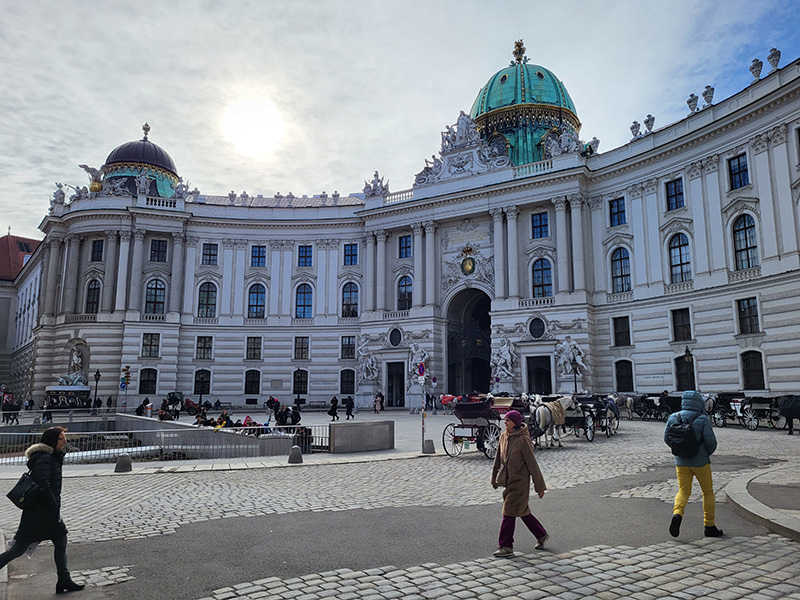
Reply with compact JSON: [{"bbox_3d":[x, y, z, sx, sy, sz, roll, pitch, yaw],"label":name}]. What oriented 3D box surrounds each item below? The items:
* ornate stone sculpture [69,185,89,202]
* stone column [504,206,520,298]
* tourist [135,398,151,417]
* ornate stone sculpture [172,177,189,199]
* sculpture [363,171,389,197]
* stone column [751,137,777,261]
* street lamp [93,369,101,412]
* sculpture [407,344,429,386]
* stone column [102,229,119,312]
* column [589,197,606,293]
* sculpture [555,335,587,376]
[{"bbox_3d":[-36.832,-12.231,68.841,2.200,2.070,1.400,-4,-10,24],"label":"ornate stone sculpture"},{"bbox_3d":[10.454,-4.496,55.602,1.050,8.600,1.050,-6,-11,32],"label":"stone column"},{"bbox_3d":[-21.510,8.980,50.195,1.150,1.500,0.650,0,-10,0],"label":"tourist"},{"bbox_3d":[-24.586,-12.605,67.461,1.750,2.510,1.200,3,-10,-16],"label":"ornate stone sculpture"},{"bbox_3d":[-2.543,-12.567,65.015,2.300,2.700,1.500,-6,-11,32],"label":"sculpture"},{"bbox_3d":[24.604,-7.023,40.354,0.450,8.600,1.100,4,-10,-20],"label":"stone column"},{"bbox_3d":[-28.959,8.796,57.325,0.620,4.310,0.620,0,-10,0],"label":"street lamp"},{"bbox_3d":[1.752,6.458,60.164,1.900,4.300,1.500,-6,-11,32],"label":"sculpture"},{"bbox_3d":[-30.660,-3.011,63.665,1.000,8.890,1.000,-1,-10,6],"label":"stone column"},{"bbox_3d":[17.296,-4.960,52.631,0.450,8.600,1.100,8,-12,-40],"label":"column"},{"bbox_3d":[14.742,4.799,51.955,2.500,3.600,1.600,-6,-11,32],"label":"sculpture"}]

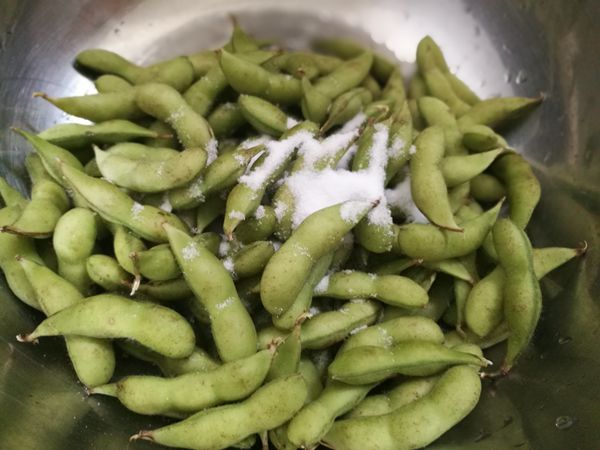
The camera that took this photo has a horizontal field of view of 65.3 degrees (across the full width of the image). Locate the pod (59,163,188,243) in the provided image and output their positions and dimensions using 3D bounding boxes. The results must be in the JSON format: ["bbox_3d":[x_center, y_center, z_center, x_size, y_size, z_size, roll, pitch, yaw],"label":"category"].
[{"bbox_3d":[-0.080,-0.014,0.211,0.071,0.012,0.017,28,64,9],"label":"pod"}]

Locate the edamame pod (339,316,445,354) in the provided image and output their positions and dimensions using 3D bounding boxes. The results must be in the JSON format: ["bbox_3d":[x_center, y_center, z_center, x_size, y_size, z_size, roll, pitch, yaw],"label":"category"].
[{"bbox_3d":[0.032,0.042,0.169,0.042,0.012,0.013,-11,59,-1],"label":"edamame pod"}]

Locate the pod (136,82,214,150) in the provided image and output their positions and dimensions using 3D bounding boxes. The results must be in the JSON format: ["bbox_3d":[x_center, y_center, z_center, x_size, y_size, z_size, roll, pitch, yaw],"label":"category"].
[{"bbox_3d":[-0.059,-0.052,0.224,0.044,0.012,0.023,31,67,10],"label":"pod"}]

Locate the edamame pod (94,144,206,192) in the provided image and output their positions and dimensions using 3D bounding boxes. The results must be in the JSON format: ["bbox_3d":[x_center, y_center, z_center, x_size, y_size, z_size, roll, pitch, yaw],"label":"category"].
[{"bbox_3d":[-0.066,-0.026,0.207,0.048,0.012,0.020,2,65,0],"label":"edamame pod"}]

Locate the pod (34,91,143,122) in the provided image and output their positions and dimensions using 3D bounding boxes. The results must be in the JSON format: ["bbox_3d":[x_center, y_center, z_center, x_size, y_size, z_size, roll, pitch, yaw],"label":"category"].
[{"bbox_3d":[-0.103,-0.059,0.235,0.060,0.013,0.014,6,65,4],"label":"pod"}]

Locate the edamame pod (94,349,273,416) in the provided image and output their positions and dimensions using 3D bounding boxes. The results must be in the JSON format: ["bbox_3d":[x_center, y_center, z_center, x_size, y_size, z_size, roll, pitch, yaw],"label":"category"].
[{"bbox_3d":[-0.038,0.055,0.159,0.067,0.013,0.016,-12,65,-3],"label":"edamame pod"}]

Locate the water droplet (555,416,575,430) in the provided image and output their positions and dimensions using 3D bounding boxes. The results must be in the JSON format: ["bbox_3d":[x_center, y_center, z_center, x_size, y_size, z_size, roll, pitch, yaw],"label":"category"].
[{"bbox_3d":[0.093,0.070,0.165,0.005,0.002,0.005,-30,49,11],"label":"water droplet"}]

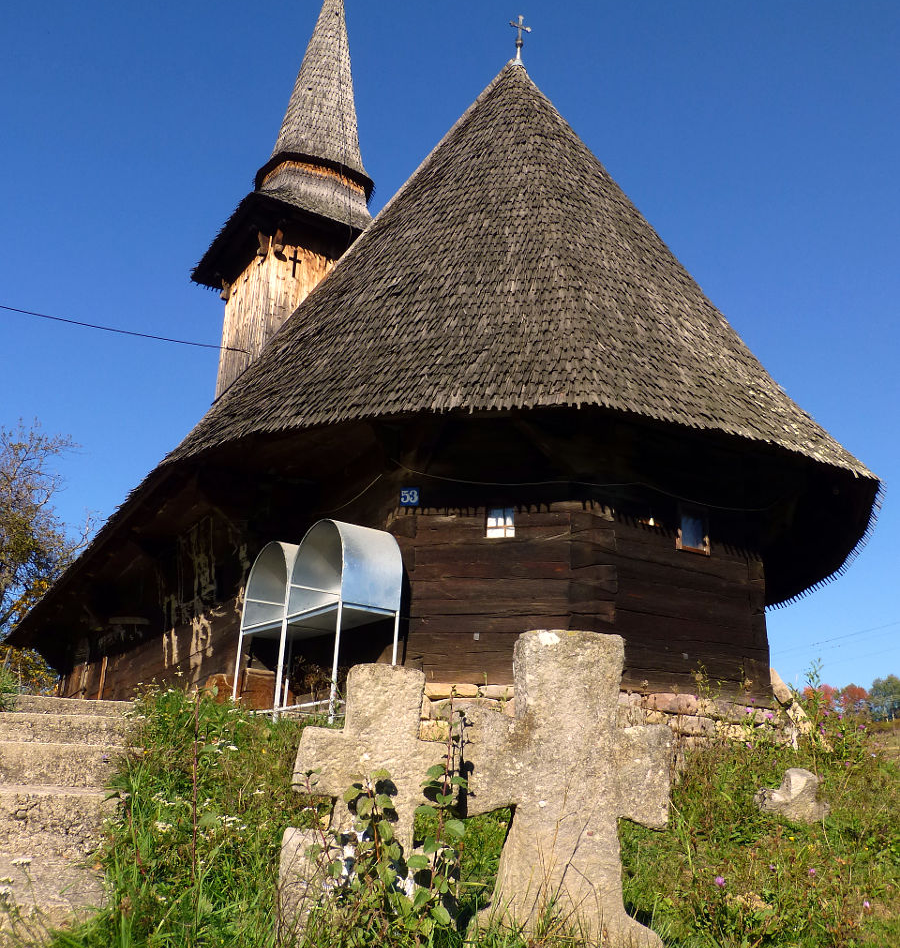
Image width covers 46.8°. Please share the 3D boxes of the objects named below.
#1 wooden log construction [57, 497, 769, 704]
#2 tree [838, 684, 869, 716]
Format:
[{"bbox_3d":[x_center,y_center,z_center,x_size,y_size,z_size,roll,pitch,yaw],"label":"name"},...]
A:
[{"bbox_3d":[-1.407,3.029,15.938,4.920,2.100,15.000,12,-21,-26],"label":"wooden log construction"},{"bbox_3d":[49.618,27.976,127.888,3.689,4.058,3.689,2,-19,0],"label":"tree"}]

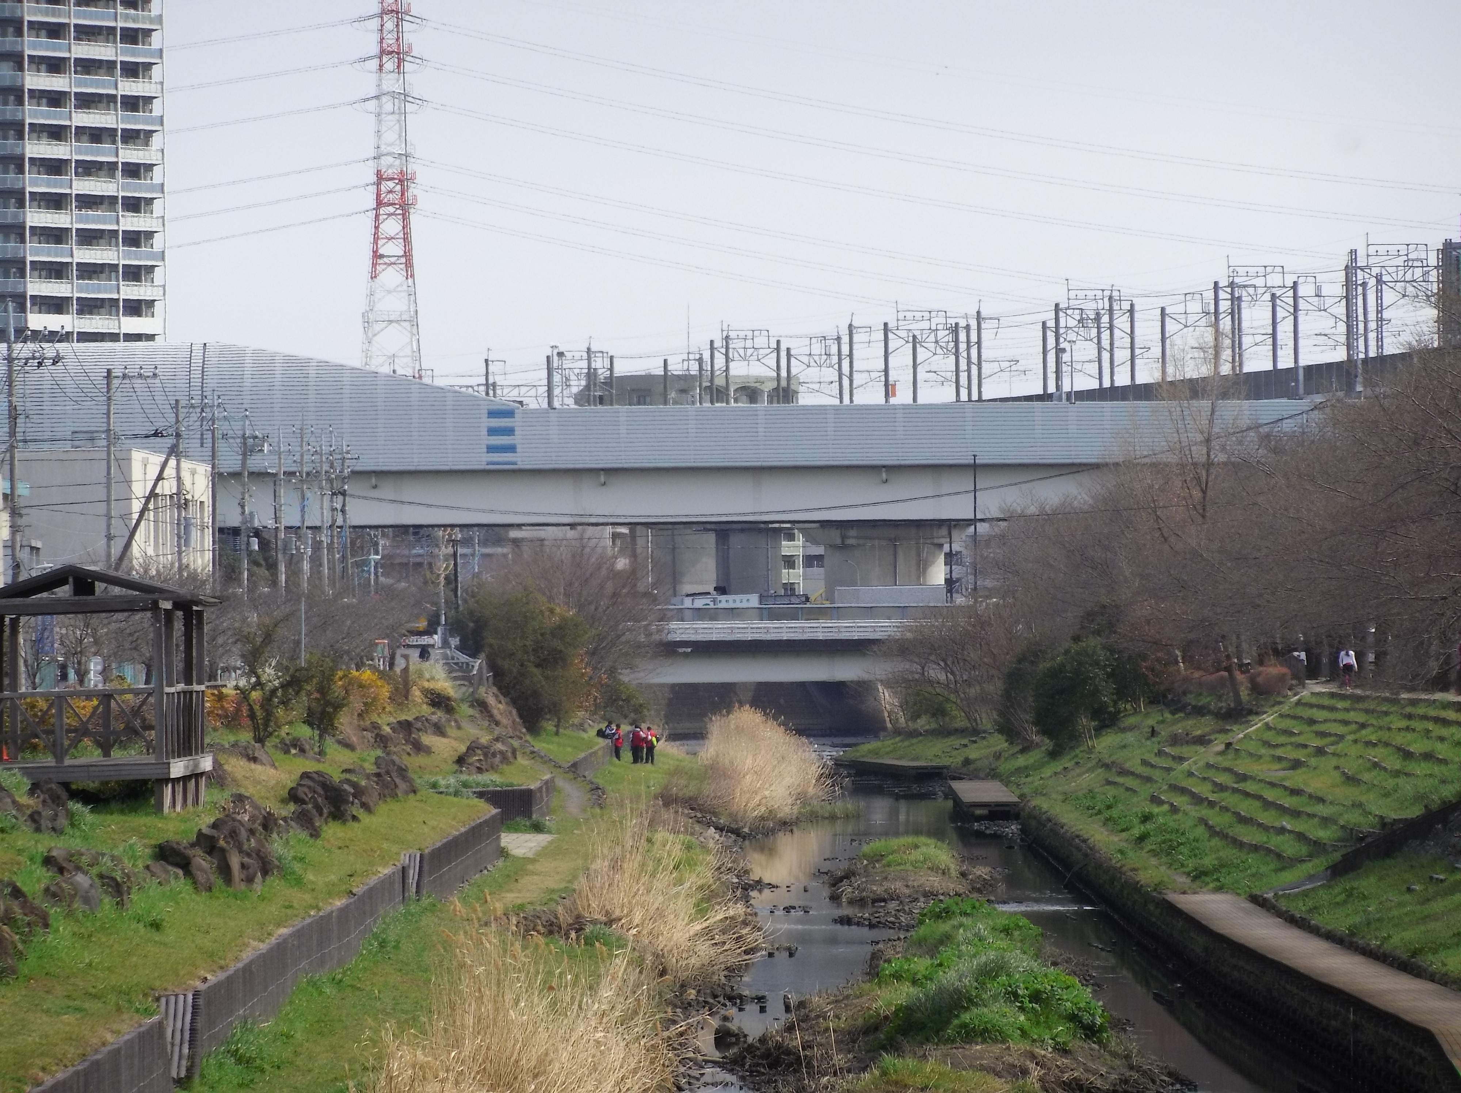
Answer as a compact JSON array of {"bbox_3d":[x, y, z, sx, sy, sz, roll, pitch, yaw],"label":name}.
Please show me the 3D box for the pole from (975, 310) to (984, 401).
[{"bbox_3d":[21.203,-15.220,895.000,0.350,9.700,0.350,-1,-1,0],"label":"pole"}]

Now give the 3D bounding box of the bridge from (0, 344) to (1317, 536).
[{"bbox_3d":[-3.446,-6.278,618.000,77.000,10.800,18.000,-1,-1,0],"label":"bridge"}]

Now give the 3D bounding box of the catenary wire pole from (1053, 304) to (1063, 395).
[{"bbox_3d":[25.415,-14.564,817.000,0.360,8.400,0.360,-1,-1,0],"label":"catenary wire pole"}]

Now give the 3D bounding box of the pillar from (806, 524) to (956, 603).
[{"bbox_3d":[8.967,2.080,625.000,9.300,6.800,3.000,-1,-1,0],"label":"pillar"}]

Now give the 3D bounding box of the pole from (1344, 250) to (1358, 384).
[{"bbox_3d":[43.492,-15.823,735.000,0.470,9.600,0.470,-1,-1,0],"label":"pole"}]

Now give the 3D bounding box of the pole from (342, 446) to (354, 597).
[{"bbox_3d":[-20.779,0.085,572.000,0.320,11.200,0.320,-1,-1,0],"label":"pole"}]

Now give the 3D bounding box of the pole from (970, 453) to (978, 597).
[{"bbox_3d":[13.832,-0.321,595.000,0.180,9.800,0.180,-1,-1,0],"label":"pole"}]

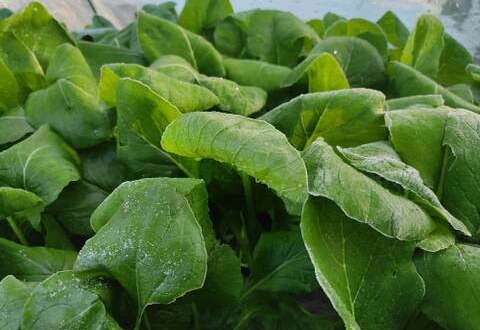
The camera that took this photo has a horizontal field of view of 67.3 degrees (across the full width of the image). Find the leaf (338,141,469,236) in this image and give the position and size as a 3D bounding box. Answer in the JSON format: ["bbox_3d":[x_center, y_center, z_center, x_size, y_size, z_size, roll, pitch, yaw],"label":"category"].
[{"bbox_3d":[0.185,0.027,0.430,0.145,0.095,0.085,0,31,0],"label":"leaf"}]

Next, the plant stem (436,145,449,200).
[{"bbox_3d":[0.257,0.012,0.460,0.011,0.078,0.014,0,31,0],"label":"plant stem"}]

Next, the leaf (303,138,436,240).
[{"bbox_3d":[0.141,0.021,0.400,0.123,0.061,0.070,12,30,22],"label":"leaf"}]

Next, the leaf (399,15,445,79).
[{"bbox_3d":[0.389,-0.254,0.780,0.075,0.135,0.055,0,31,0],"label":"leaf"}]

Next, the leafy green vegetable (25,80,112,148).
[{"bbox_3d":[-0.271,-0.086,0.580,0.108,0.070,0.090,-11,30,-19],"label":"leafy green vegetable"}]

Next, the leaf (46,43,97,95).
[{"bbox_3d":[-0.300,-0.174,0.650,0.068,0.072,0.070,-11,30,-19],"label":"leaf"}]

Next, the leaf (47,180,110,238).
[{"bbox_3d":[-0.215,0.056,0.500,0.086,0.030,0.080,-10,30,-18],"label":"leaf"}]

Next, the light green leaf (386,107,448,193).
[{"bbox_3d":[0.242,-0.020,0.490,0.061,0.094,0.060,12,30,22],"label":"light green leaf"}]

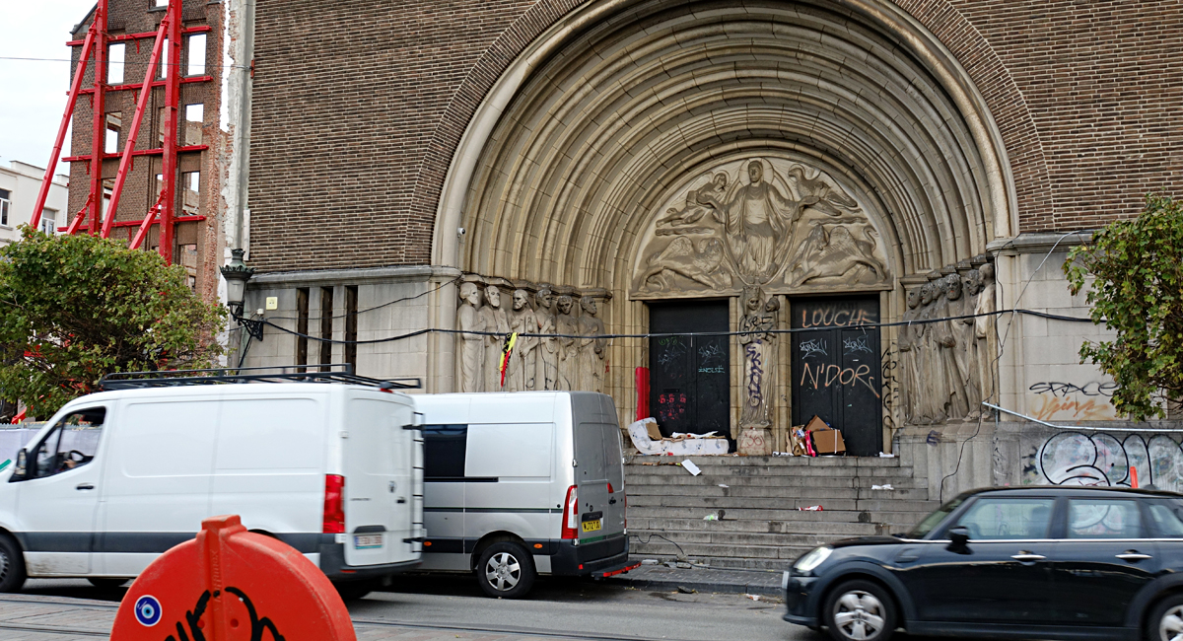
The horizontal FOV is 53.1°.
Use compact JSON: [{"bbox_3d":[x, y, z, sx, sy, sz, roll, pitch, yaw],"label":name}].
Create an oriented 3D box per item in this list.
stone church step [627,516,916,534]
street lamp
[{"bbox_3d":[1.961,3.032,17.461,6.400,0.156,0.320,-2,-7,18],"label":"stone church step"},{"bbox_3d":[-5.397,-0.424,18.349,0.630,1.340,1.020,-2,-7,18],"label":"street lamp"}]

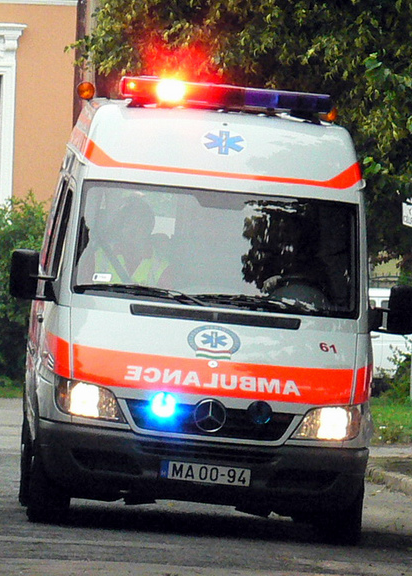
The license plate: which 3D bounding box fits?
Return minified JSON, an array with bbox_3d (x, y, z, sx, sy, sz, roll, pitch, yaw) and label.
[{"bbox_3d":[-0.001,1.072,29.450,0.520,0.110,0.015,5,-6,-3],"label":"license plate"}]

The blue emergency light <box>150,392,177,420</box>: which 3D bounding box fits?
[{"bbox_3d":[-0.246,0.686,29.550,0.138,0.138,0.080,5,0,-3],"label":"blue emergency light"}]

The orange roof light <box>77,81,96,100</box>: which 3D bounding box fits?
[{"bbox_3d":[-0.784,-1.297,33.500,0.120,0.120,0.100,5,0,-3],"label":"orange roof light"}]

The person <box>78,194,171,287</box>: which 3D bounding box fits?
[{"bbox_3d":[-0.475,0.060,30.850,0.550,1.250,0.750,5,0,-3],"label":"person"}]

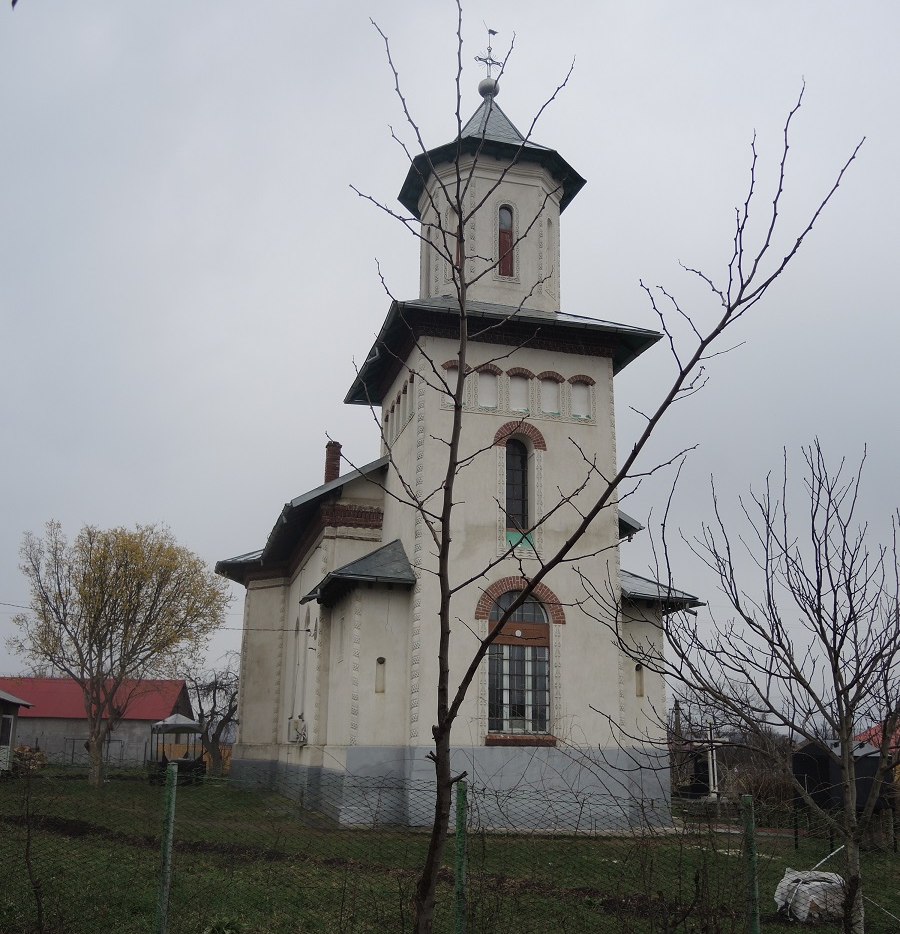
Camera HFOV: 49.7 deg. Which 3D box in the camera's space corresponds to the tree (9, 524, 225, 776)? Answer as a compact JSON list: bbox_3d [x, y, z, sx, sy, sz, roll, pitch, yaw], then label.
[{"bbox_3d":[-12.779,7.014,37.588,8.586,10.104,8.328,6,-17,-18],"label":"tree"}]

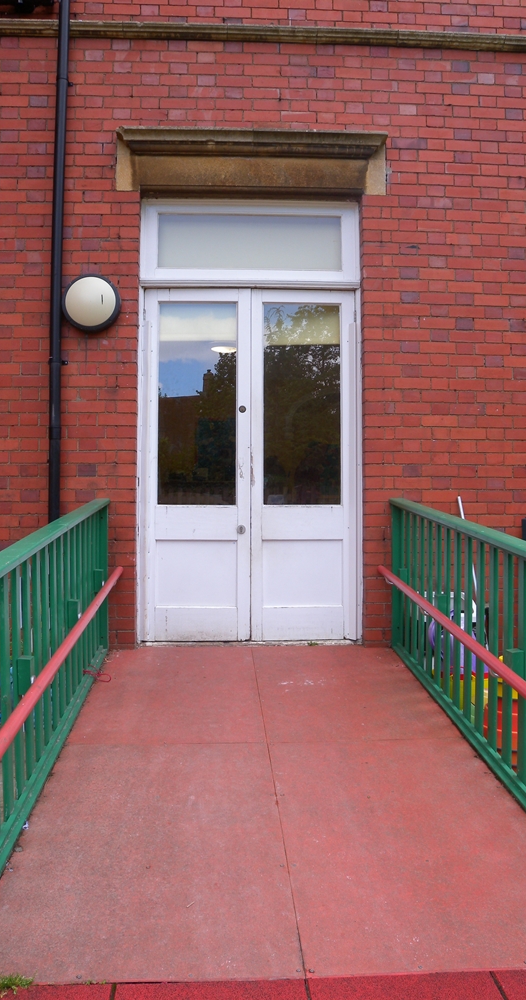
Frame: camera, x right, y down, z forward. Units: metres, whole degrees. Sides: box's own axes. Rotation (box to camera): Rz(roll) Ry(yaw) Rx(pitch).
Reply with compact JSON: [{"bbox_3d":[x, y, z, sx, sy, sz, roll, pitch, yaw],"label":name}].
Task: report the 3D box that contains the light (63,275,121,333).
[{"bbox_3d":[-1.009,-1.156,4.765,0.345,0.345,0.110,0,-1,-3],"label":"light"}]

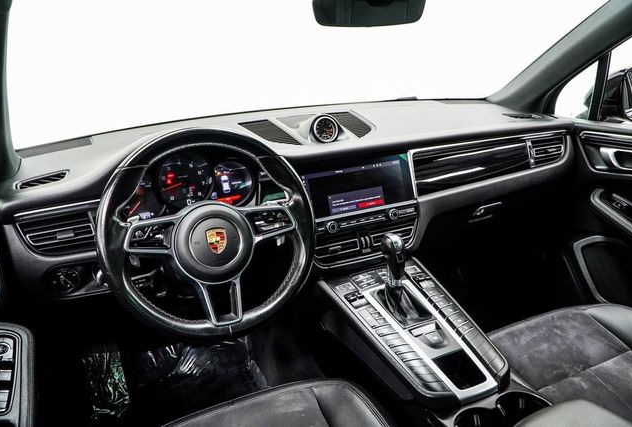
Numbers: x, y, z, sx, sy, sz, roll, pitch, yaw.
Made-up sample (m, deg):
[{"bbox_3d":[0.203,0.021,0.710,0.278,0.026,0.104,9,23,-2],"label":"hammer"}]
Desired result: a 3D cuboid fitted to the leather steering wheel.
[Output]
[{"bbox_3d":[-0.181,0.031,0.844,0.370,0.370,0.090,-8,-11,-20],"label":"leather steering wheel"}]

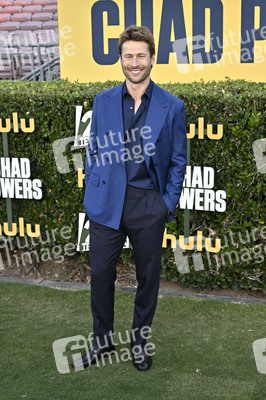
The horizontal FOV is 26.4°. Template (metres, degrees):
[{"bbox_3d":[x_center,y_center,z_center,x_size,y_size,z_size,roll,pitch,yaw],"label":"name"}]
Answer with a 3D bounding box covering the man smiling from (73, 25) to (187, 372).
[{"bbox_3d":[-0.025,0.016,3.038,0.590,1.830,0.380,3,14,12],"label":"man smiling"}]

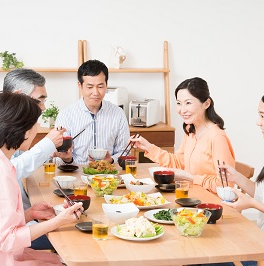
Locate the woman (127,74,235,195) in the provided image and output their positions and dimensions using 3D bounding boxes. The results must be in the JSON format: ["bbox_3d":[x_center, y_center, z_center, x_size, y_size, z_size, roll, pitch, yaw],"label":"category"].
[{"bbox_3d":[0.325,0.337,4.152,0.700,1.235,0.540,-6,11,-29],"label":"woman"}]

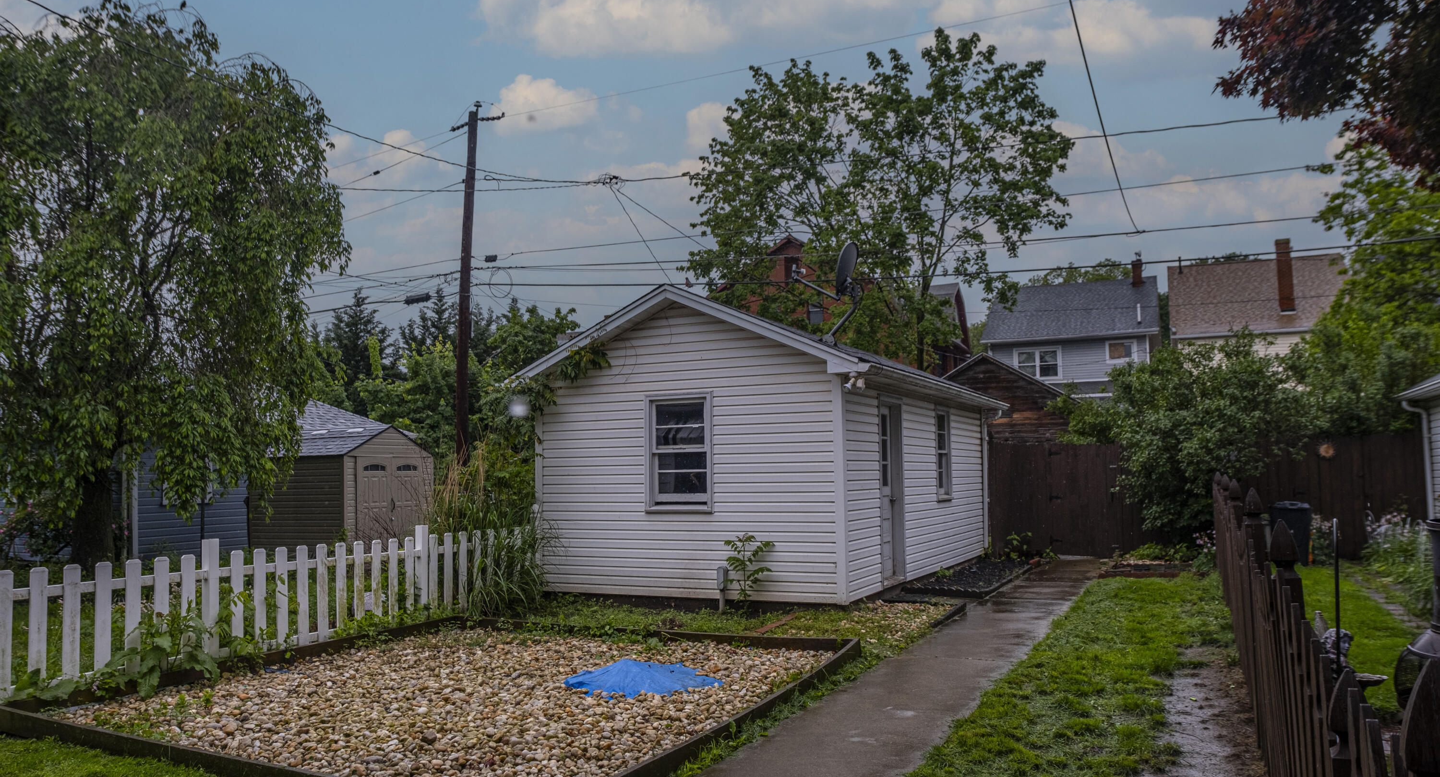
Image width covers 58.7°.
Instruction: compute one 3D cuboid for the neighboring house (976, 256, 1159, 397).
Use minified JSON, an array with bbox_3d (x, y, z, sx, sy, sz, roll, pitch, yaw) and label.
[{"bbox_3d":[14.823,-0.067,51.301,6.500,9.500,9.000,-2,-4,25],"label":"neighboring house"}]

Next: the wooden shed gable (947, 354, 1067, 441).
[{"bbox_3d":[5.998,1.252,26.698,4.300,3.558,5.000,-2,-4,22],"label":"wooden shed gable"}]

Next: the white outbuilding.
[{"bbox_3d":[1.100,0.872,17.513,4.284,3.439,8.615,-2,-4,21],"label":"white outbuilding"}]

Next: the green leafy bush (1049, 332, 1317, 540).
[{"bbox_3d":[6.979,0.941,19.198,3.700,3.400,3.400,-2,-4,21],"label":"green leafy bush"}]

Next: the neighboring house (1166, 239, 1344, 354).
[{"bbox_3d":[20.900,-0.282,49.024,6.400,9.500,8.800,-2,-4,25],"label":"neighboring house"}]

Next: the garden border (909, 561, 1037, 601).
[{"bbox_3d":[3.466,2.478,17.032,0.970,0.130,5.200,-2,-4,21],"label":"garden border"}]

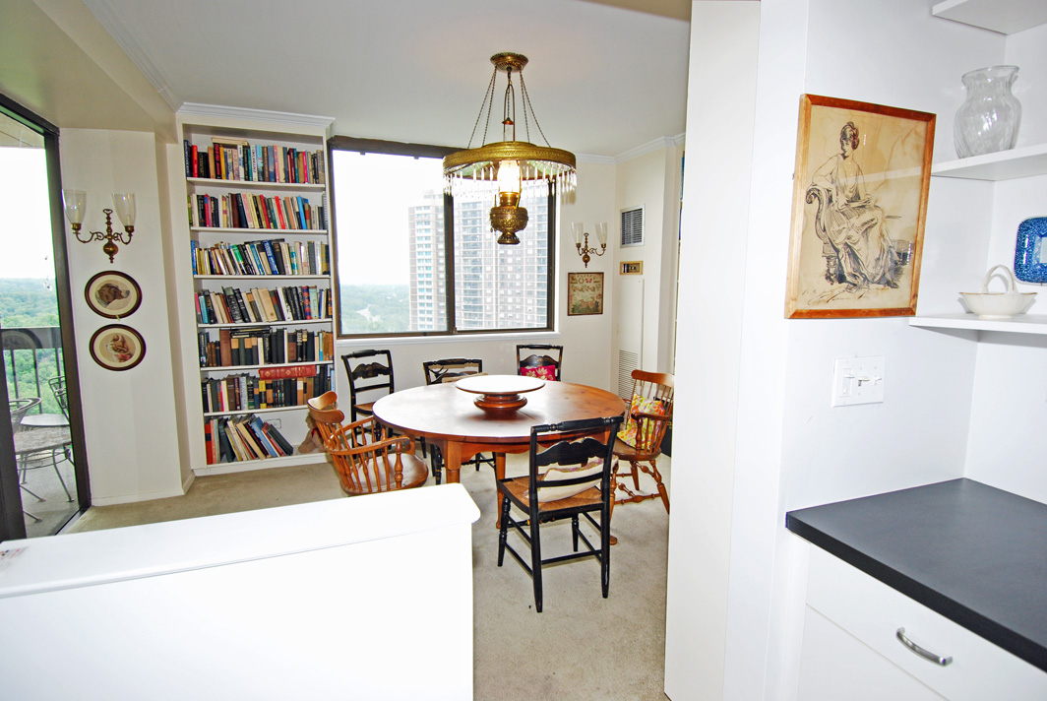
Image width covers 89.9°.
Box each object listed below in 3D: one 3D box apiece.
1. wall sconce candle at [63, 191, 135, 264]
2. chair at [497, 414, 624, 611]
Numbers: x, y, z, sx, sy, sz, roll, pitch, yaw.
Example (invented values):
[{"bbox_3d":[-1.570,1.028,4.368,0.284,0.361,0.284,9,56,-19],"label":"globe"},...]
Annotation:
[{"bbox_3d":[-2.341,-0.682,2.939,0.357,0.382,0.174,-3,7,-20],"label":"wall sconce candle"},{"bbox_3d":[0.142,0.630,2.265,0.440,0.806,0.525,-2,7,-19],"label":"chair"}]

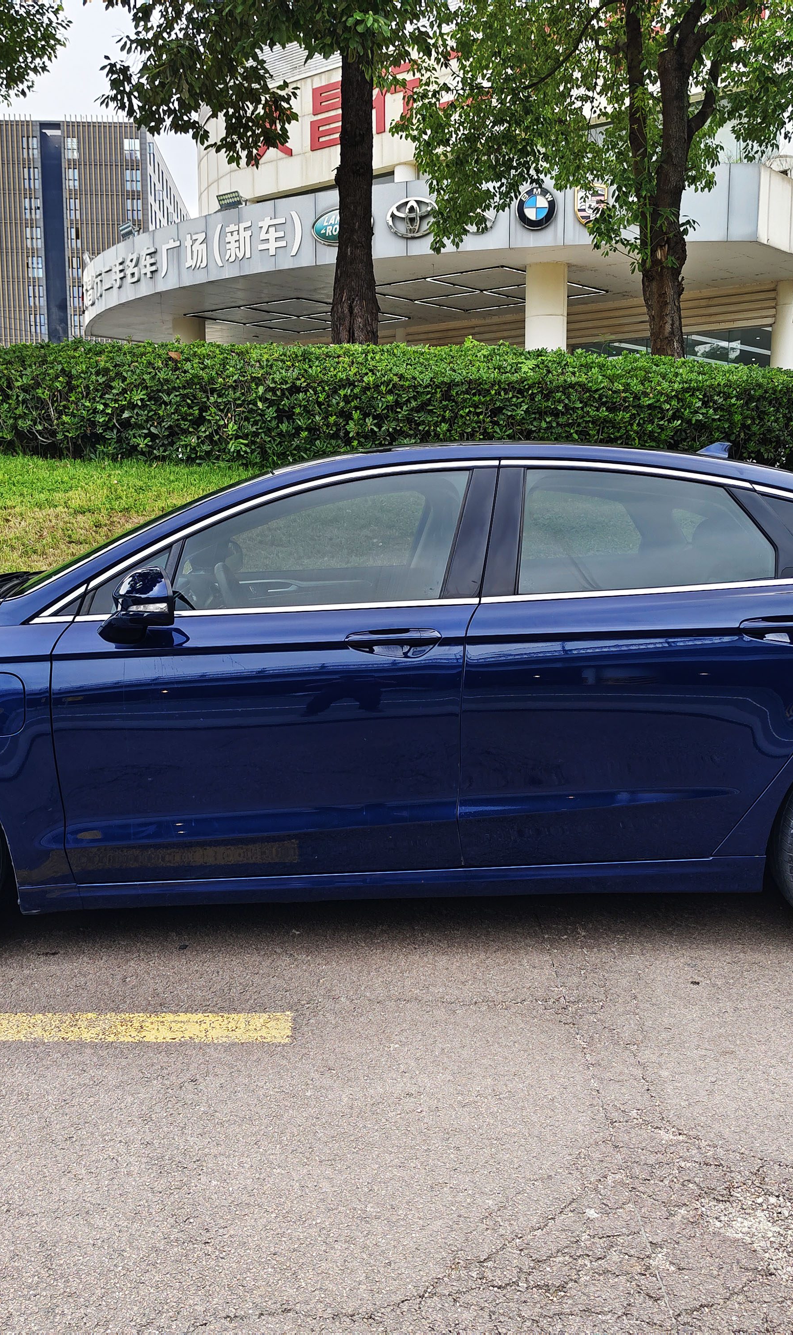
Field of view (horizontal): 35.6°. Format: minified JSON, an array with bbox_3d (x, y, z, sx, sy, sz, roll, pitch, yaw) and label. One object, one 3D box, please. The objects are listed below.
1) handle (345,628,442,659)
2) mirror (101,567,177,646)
[{"bbox_3d":[-0.007,-0.062,3.290,0.255,0.085,0.060,-1,8,-3],"label":"handle"},{"bbox_3d":[-0.670,-0.156,3.188,0.205,0.205,0.210,-1,8,-3],"label":"mirror"}]

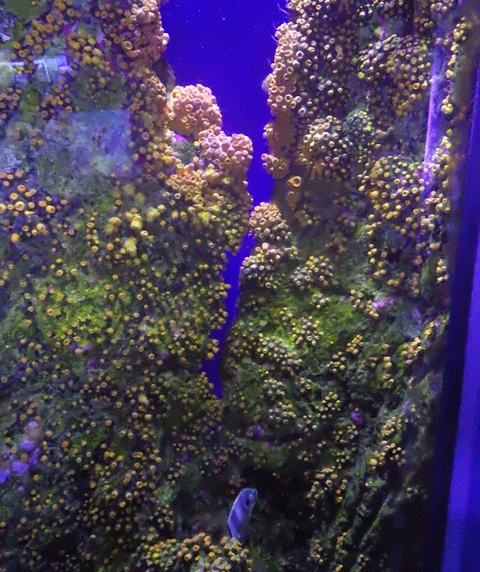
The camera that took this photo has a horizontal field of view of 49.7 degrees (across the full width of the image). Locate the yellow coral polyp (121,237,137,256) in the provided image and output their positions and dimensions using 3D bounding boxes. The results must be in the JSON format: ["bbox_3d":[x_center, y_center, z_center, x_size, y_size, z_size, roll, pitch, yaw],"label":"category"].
[{"bbox_3d":[-0.215,-0.076,1.000,0.029,0.037,0.030,1,8,-6],"label":"yellow coral polyp"}]

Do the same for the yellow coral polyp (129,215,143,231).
[{"bbox_3d":[-0.202,-0.123,1.000,0.026,0.029,0.025,1,8,-6],"label":"yellow coral polyp"}]

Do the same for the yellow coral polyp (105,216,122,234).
[{"bbox_3d":[-0.244,-0.117,1.000,0.033,0.033,0.030,1,8,-6],"label":"yellow coral polyp"}]

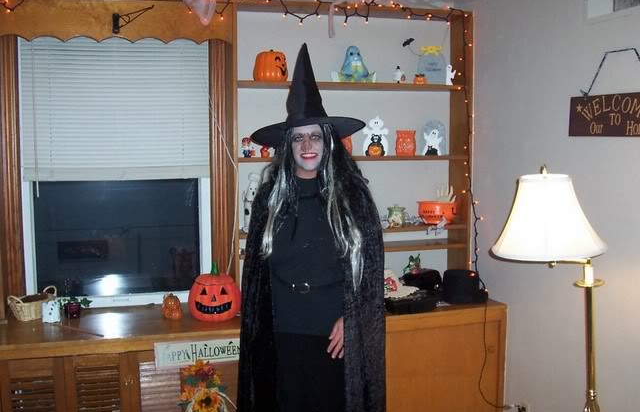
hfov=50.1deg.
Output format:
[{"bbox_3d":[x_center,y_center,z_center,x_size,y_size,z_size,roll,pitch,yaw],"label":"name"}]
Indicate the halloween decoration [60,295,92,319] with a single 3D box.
[{"bbox_3d":[-1.155,0.466,3.231,0.145,0.105,0.105,-2,5,-20],"label":"halloween decoration"}]

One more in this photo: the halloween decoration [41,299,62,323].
[{"bbox_3d":[-1.237,0.477,3.145,0.080,0.100,0.072,-3,5,-21],"label":"halloween decoration"}]

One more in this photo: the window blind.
[{"bbox_3d":[-0.970,-0.477,3.294,0.872,0.703,0.045,-2,5,-15],"label":"window blind"}]

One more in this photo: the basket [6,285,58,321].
[{"bbox_3d":[-1.295,0.443,3.085,0.140,0.118,0.215,3,6,32],"label":"basket"}]

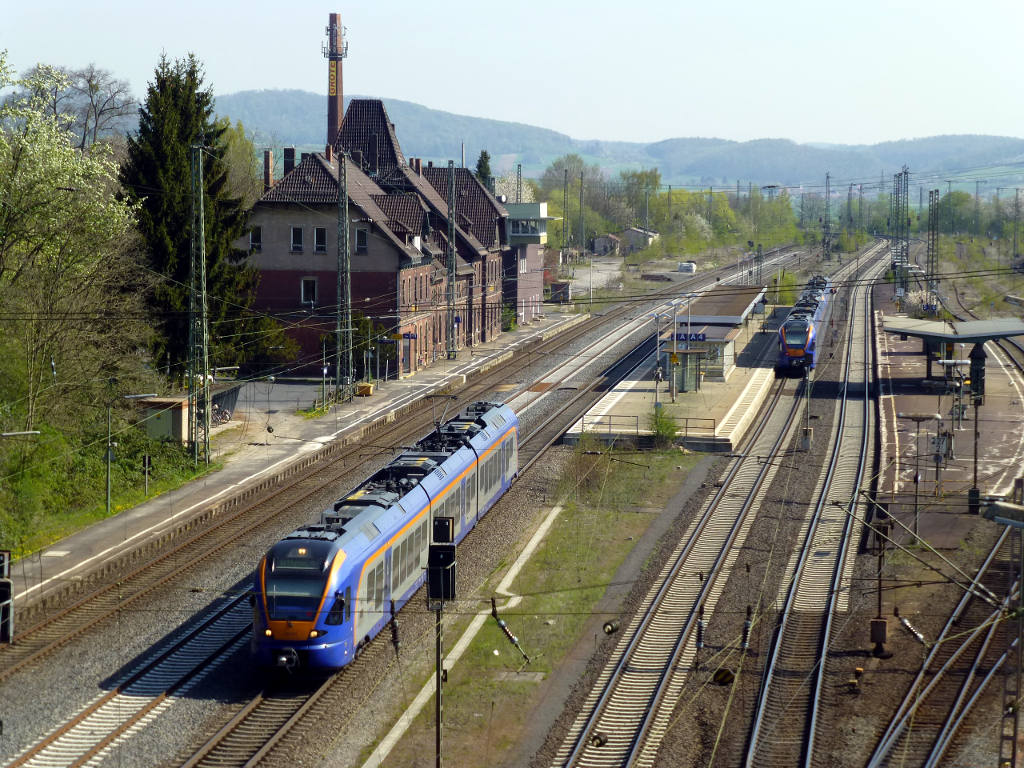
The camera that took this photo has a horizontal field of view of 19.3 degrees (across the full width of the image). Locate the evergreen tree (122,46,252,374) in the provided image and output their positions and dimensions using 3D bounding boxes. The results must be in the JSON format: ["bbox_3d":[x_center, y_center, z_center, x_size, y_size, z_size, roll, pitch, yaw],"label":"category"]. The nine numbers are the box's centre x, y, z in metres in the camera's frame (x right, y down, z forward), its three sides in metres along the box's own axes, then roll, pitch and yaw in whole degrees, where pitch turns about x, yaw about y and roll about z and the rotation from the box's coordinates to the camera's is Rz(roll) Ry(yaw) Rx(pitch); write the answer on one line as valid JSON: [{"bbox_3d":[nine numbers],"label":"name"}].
[{"bbox_3d":[-21.872,-11.122,204.000,8.800,22.200,8.800,0,4,0],"label":"evergreen tree"}]

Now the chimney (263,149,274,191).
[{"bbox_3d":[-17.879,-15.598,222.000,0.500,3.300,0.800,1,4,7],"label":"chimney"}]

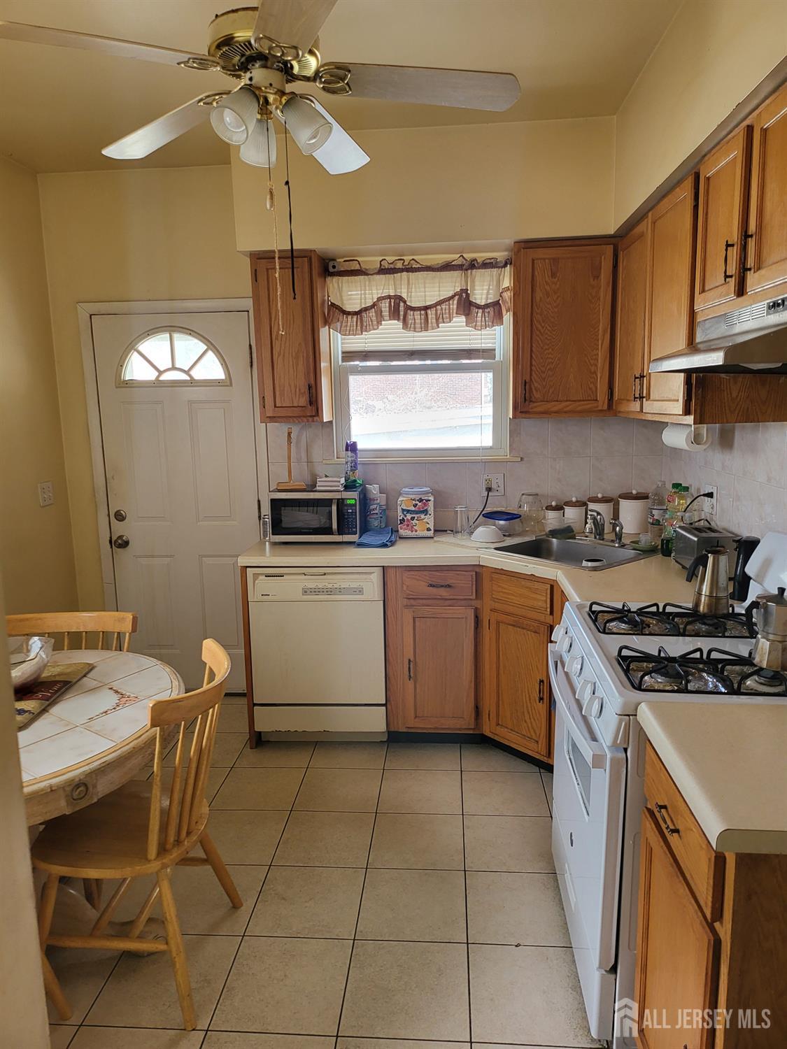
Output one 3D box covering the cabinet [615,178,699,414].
[{"bbox_3d":[1.098,-0.776,2.685,0.329,0.766,1.070,0,10,4],"label":"cabinet"}]

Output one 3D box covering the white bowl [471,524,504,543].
[{"bbox_3d":[0.456,0.039,3.498,0.166,0.066,0.166,0,10,4],"label":"white bowl"}]

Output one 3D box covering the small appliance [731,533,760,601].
[{"bbox_3d":[1.158,0.142,2.403,0.110,0.200,0.095,0,10,4],"label":"small appliance"}]

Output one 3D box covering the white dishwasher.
[{"bbox_3d":[-0.315,0.545,3.535,0.602,0.820,0.600,-1,10,4],"label":"white dishwasher"}]

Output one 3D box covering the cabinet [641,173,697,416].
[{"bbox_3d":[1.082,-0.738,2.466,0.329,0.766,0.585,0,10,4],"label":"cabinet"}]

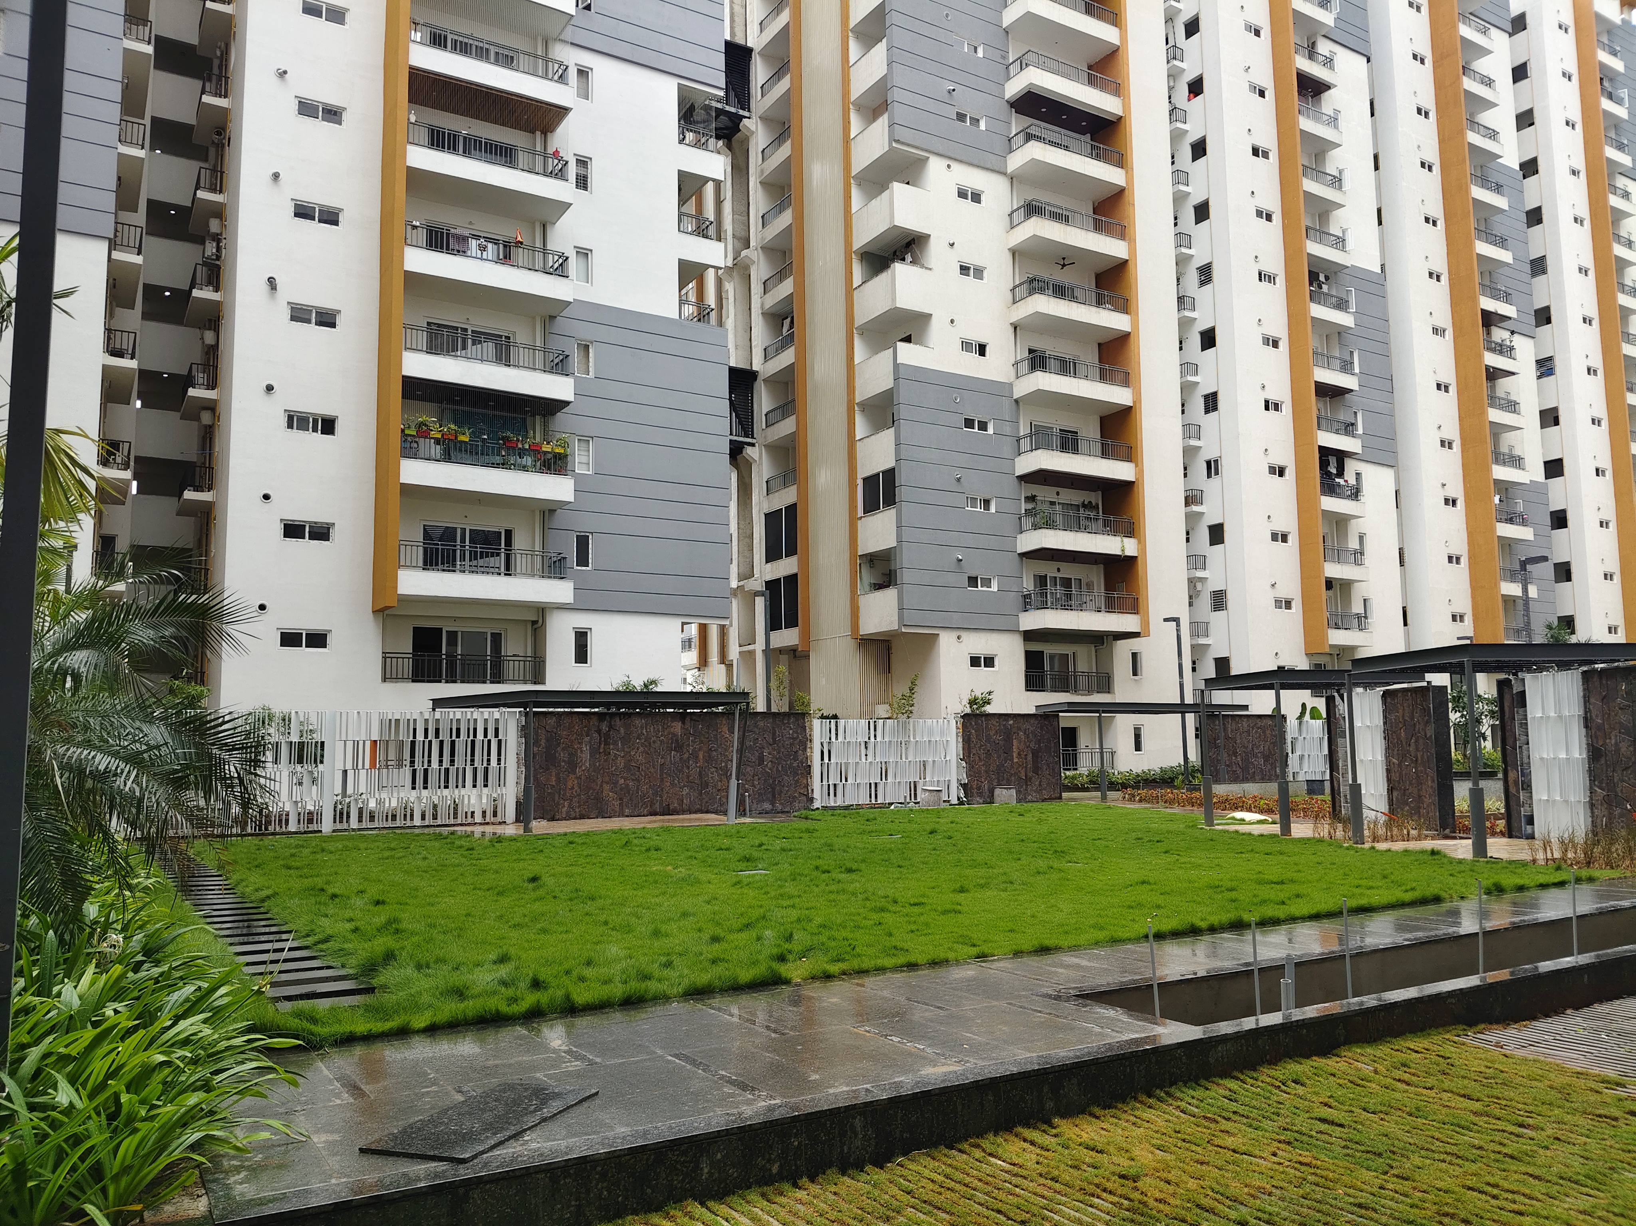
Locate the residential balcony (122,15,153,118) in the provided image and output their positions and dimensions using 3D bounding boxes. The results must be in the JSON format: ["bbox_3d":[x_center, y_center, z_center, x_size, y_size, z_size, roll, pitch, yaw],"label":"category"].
[{"bbox_3d":[-20.130,-15.968,36.136,0.776,0.970,4.181,3,-7,-32],"label":"residential balcony"}]

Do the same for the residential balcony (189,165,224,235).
[{"bbox_3d":[-18.732,-12.564,37.758,0.770,0.970,2.800,3,-7,-31],"label":"residential balcony"}]

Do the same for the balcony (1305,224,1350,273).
[{"bbox_3d":[23.414,-16.999,57.636,3.450,1.320,1.050,3,-7,-31],"label":"balcony"}]

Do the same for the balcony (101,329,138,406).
[{"bbox_3d":[-19.566,-6.893,34.355,0.850,1.080,3.600,3,-8,-31],"label":"balcony"}]

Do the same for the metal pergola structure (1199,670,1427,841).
[{"bbox_3d":[8.237,2.308,20.471,2.550,2.570,2.500,0,-6,-10],"label":"metal pergola structure"}]

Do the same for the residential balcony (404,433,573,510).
[{"bbox_3d":[-9.677,-4.001,35.319,4.900,1.480,1.720,3,-8,-31],"label":"residential balcony"}]

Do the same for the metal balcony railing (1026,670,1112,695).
[{"bbox_3d":[9.703,2.666,47.490,4.450,0.880,0.080,3,-8,-31],"label":"metal balcony railing"}]

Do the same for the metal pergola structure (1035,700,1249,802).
[{"bbox_3d":[9.016,3.853,34.322,6.100,2.570,1.800,2,-7,-25],"label":"metal pergola structure"}]

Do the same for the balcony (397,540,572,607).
[{"bbox_3d":[-9.729,-1.035,35.323,4.969,1.485,1.757,3,-7,-32],"label":"balcony"}]

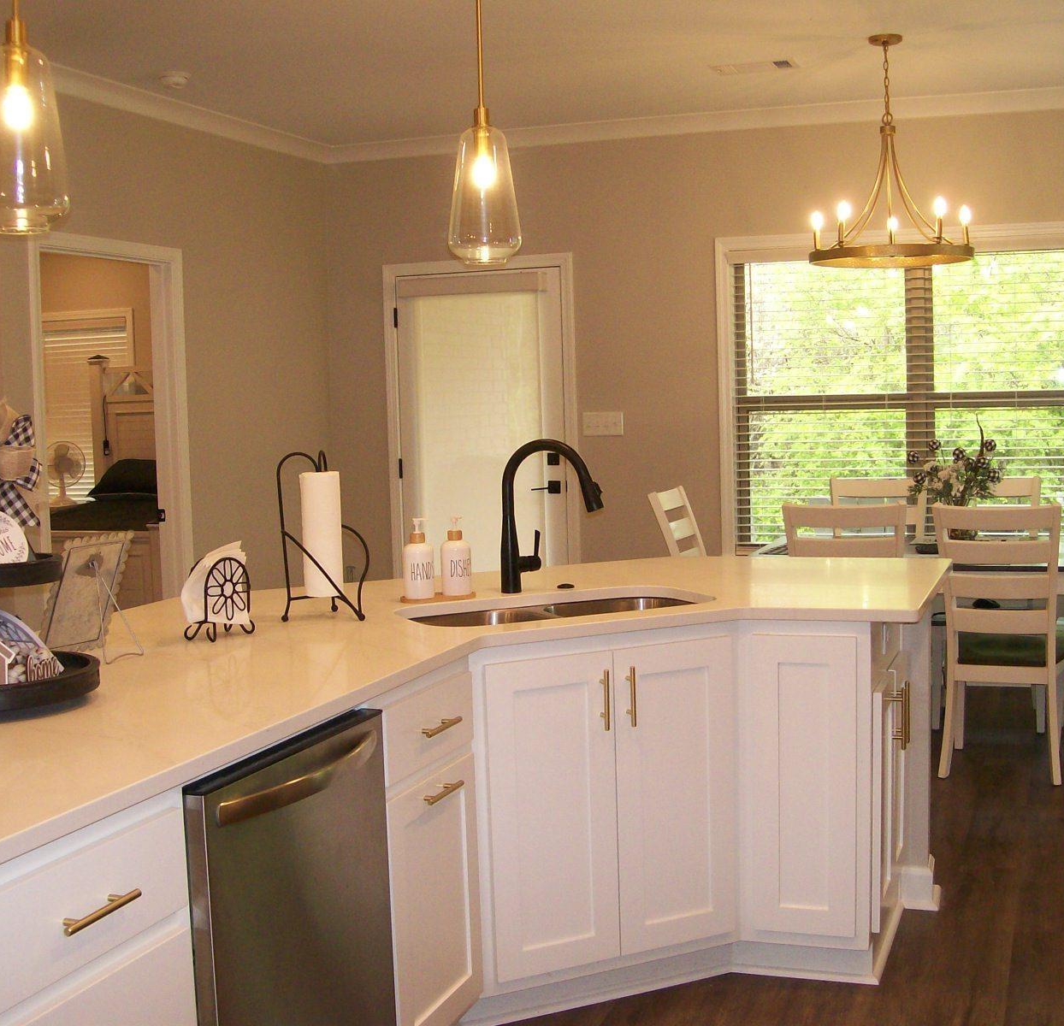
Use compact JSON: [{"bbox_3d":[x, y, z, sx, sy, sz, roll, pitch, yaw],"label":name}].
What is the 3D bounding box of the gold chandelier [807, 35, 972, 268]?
[{"bbox_3d":[1.322,-1.342,5.260,0.610,0.870,0.610,0,5,20],"label":"gold chandelier"}]

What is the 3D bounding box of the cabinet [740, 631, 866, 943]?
[{"bbox_3d":[0.731,0.620,3.609,0.315,0.770,0.580,0,6,19],"label":"cabinet"}]

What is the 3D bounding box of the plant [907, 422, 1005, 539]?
[{"bbox_3d":[1.674,-0.112,5.623,0.380,0.501,0.370,0,6,19],"label":"plant"}]

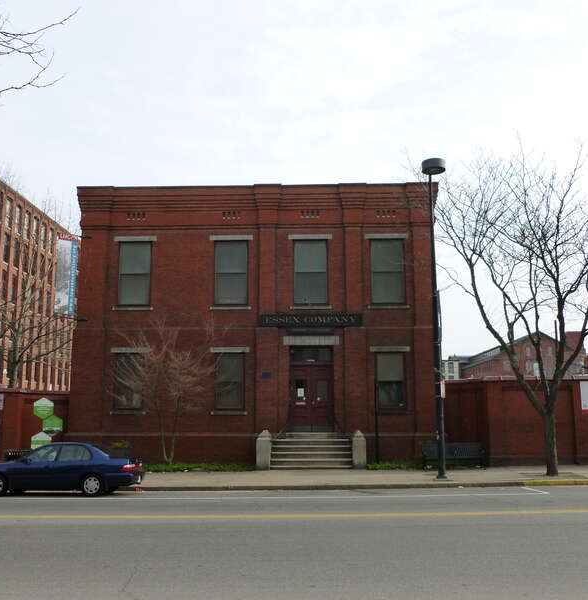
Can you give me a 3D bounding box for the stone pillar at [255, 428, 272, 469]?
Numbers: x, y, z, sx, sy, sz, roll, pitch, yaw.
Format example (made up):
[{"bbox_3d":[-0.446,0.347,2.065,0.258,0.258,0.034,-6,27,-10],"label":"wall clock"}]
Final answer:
[{"bbox_3d":[-0.950,4.925,21.334,0.460,1.280,0.460,0,-10,1],"label":"stone pillar"}]

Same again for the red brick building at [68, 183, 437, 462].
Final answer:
[{"bbox_3d":[-1.268,1.696,29.159,13.000,10.150,12.000,0,-10,1],"label":"red brick building"}]

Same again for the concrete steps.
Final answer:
[{"bbox_3d":[0.609,5.121,22.001,2.650,1.050,1.750,0,-10,1],"label":"concrete steps"}]

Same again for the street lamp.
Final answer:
[{"bbox_3d":[4.294,0.457,19.044,0.720,9.400,0.800,0,-10,1],"label":"street lamp"}]

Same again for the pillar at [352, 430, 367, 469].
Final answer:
[{"bbox_3d":[2.142,4.889,21.334,0.460,1.280,0.460,0,-10,1],"label":"pillar"}]

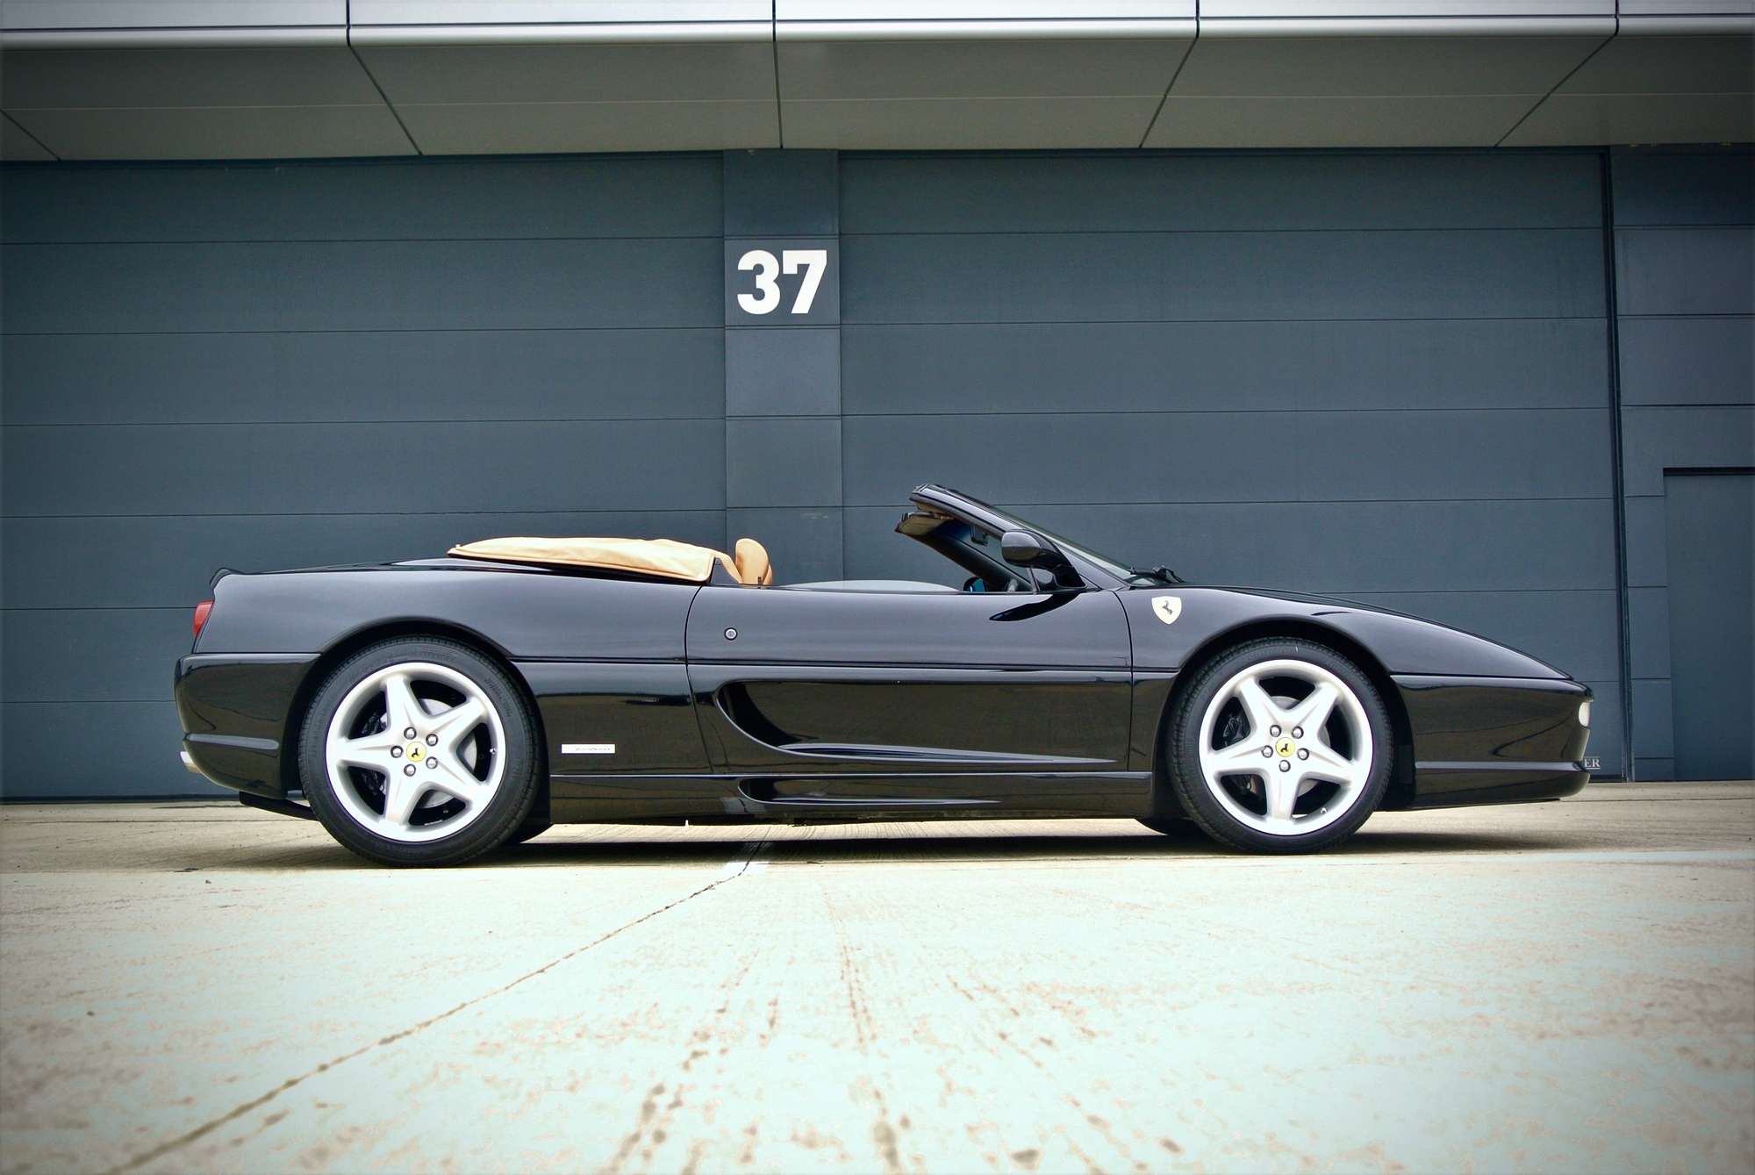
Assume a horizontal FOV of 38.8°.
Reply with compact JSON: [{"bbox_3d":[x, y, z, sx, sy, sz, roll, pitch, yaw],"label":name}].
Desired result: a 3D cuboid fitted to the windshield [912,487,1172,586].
[{"bbox_3d":[0.510,-0.141,7.963,0.870,0.350,1.420,-1,-4,-2],"label":"windshield"}]

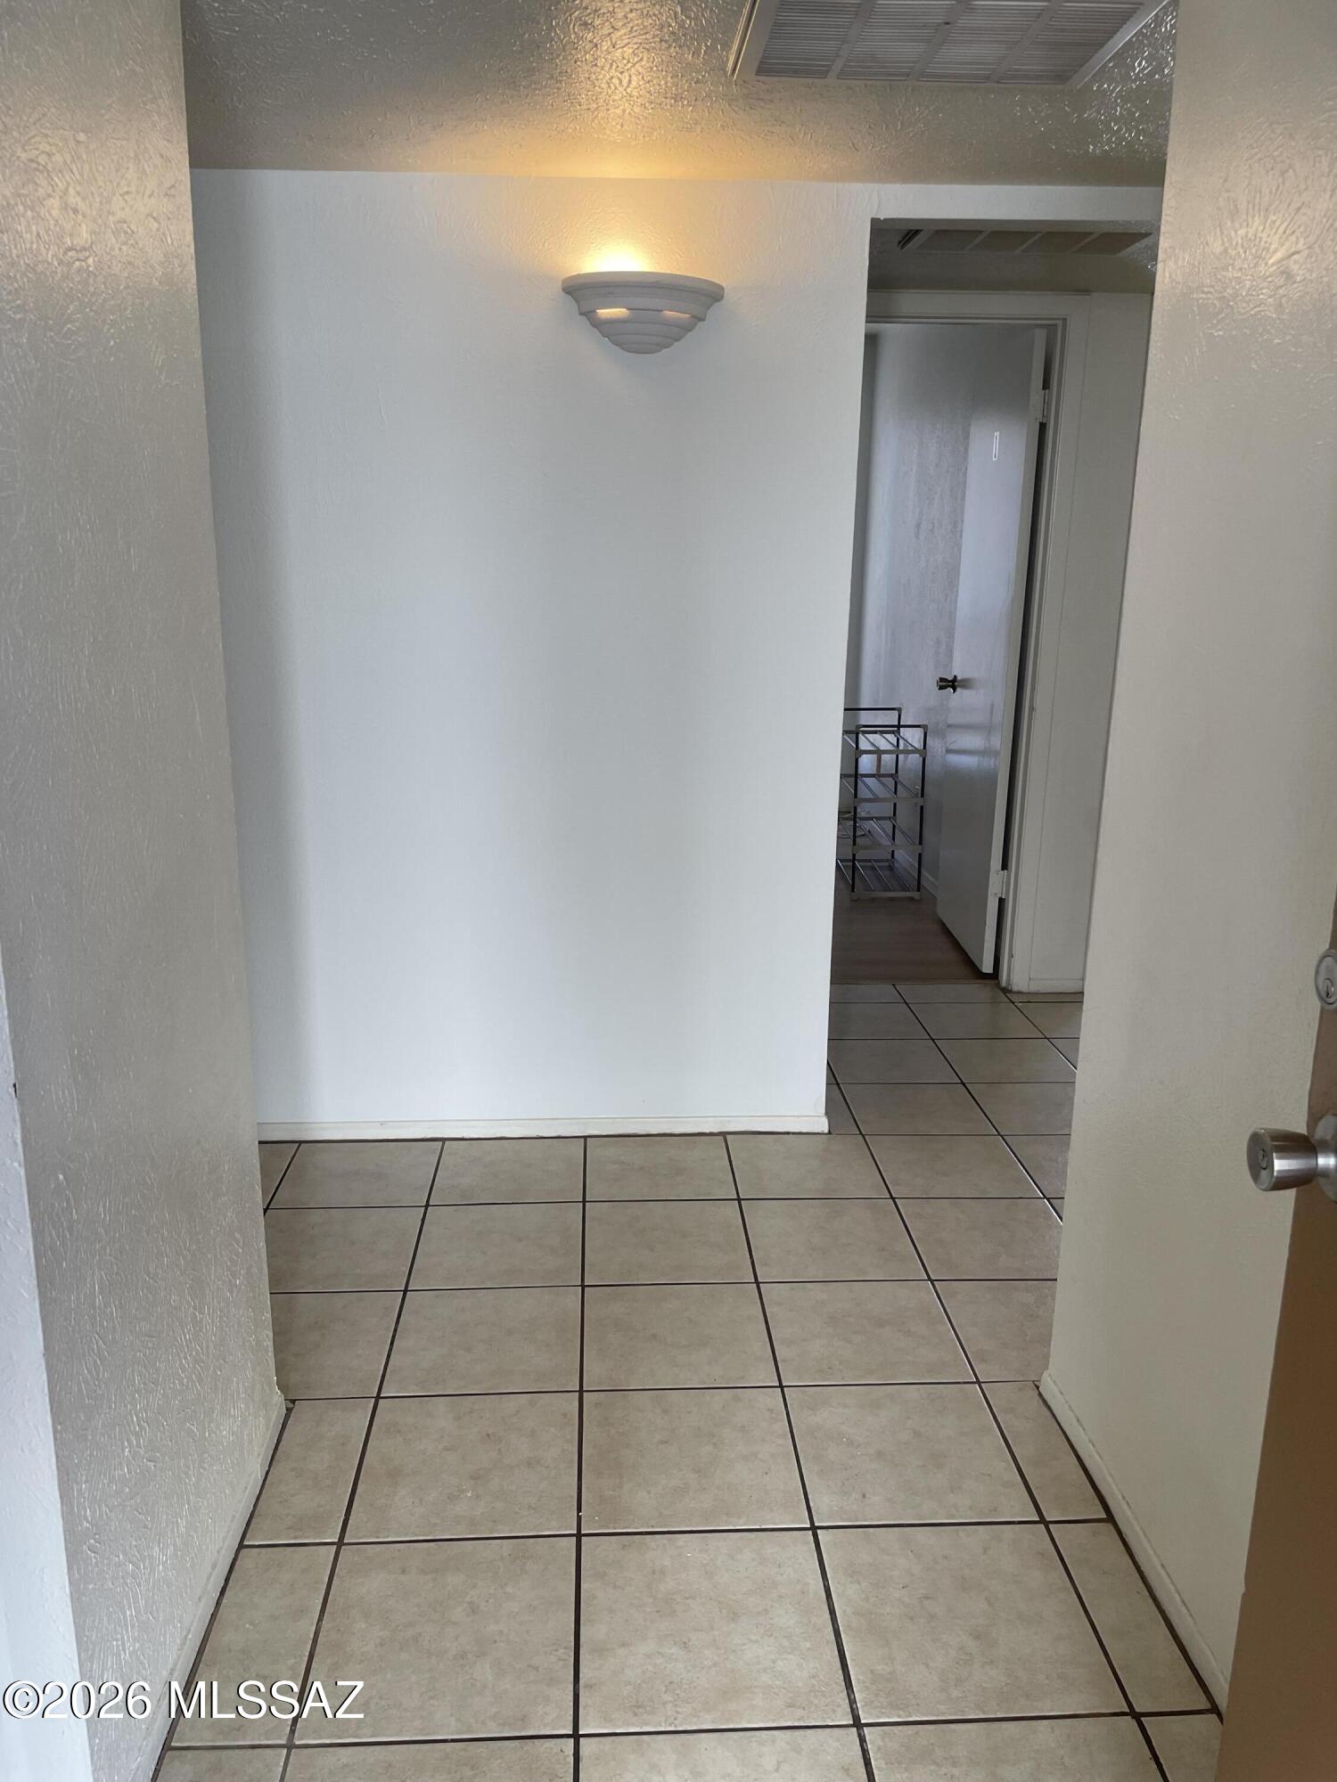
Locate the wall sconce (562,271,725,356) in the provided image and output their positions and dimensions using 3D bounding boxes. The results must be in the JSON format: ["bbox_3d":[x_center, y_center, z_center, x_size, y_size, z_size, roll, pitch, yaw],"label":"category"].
[{"bbox_3d":[-0.048,-1.172,2.722,0.337,0.131,0.148,0,14,-4],"label":"wall sconce"}]

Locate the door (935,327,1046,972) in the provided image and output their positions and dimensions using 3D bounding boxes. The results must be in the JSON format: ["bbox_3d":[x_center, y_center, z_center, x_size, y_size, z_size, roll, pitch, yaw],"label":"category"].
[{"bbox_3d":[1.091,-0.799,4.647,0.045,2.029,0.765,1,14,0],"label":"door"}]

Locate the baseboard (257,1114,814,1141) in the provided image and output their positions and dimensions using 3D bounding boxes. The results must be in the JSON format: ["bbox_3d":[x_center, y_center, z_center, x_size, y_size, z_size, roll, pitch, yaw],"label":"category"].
[{"bbox_3d":[-0.302,0.568,3.209,1.390,0.049,0.012,0,14,-4],"label":"baseboard"}]

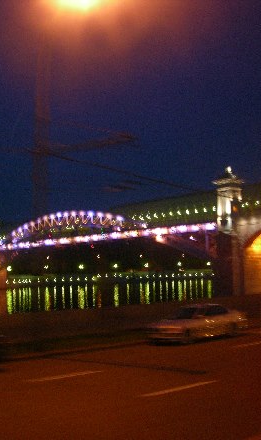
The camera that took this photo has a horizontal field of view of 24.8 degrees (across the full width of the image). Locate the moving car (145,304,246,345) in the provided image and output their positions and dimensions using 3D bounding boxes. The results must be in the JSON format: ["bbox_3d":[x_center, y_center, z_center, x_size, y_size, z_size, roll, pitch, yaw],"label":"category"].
[{"bbox_3d":[2.886,4.275,25.117,4.550,1.410,1.740,2,-5,-43],"label":"moving car"}]

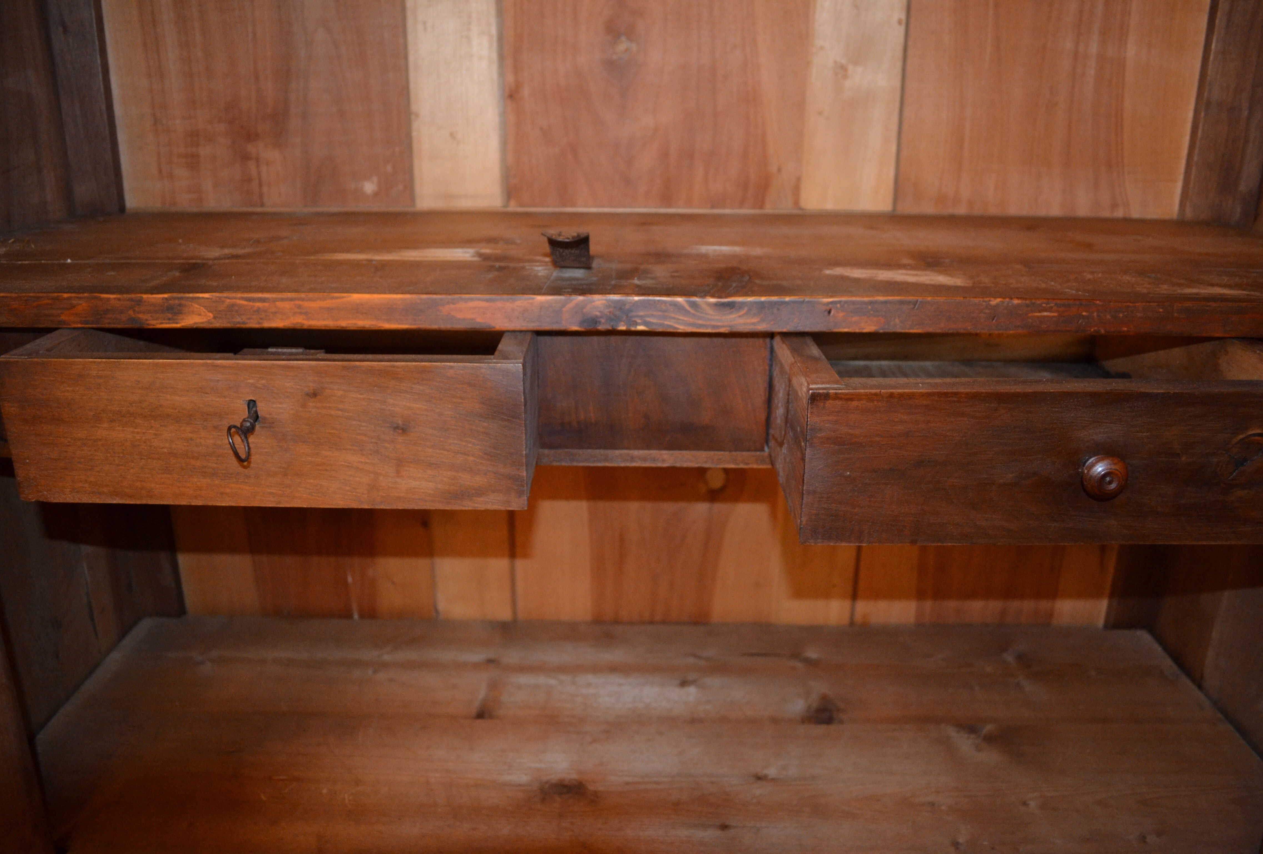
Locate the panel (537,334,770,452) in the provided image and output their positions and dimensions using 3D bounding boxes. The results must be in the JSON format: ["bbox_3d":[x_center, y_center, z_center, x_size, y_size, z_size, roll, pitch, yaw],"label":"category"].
[{"bbox_3d":[0.024,-0.040,0.912,0.219,0.120,0.020,1,20,1],"label":"panel"}]

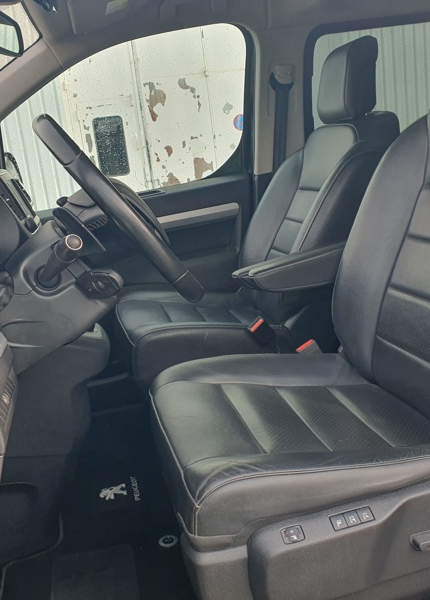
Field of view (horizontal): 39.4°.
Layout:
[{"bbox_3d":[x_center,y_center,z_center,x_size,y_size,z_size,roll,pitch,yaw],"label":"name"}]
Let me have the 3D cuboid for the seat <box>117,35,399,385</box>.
[{"bbox_3d":[0.112,-0.187,1.810,0.843,1.112,0.519,-6,11,-6],"label":"seat"}]

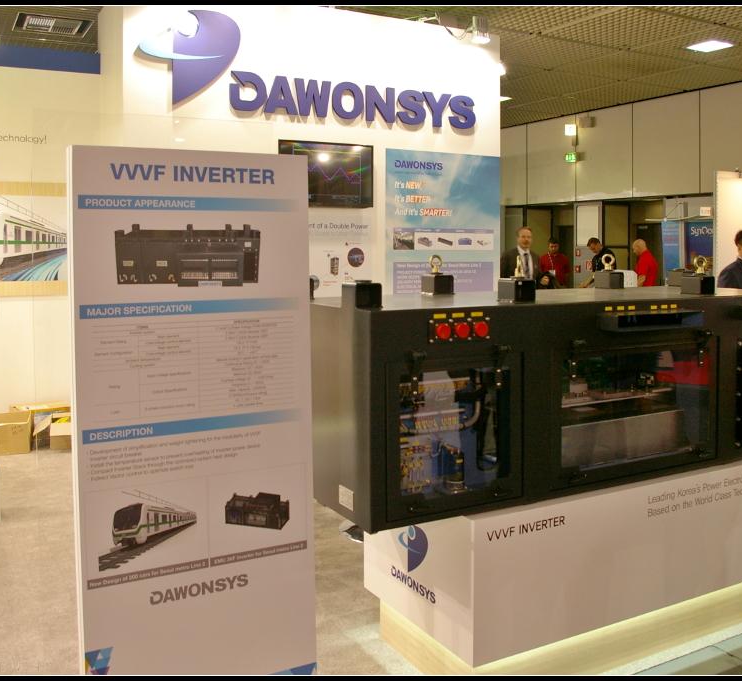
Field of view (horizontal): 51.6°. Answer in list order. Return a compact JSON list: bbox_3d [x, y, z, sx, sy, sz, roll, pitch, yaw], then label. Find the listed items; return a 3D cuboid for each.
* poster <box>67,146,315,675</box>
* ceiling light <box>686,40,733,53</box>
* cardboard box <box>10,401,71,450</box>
[{"bbox_3d":[-0.562,0.329,2.551,0.780,1.900,0.080,-3,6,-26],"label":"poster"},{"bbox_3d":[4.340,-3.776,9.810,0.430,0.060,0.430,-3,6,-28],"label":"ceiling light"},{"bbox_3d":[-2.739,0.688,6.371,0.440,0.280,0.370,-3,6,-30],"label":"cardboard box"}]

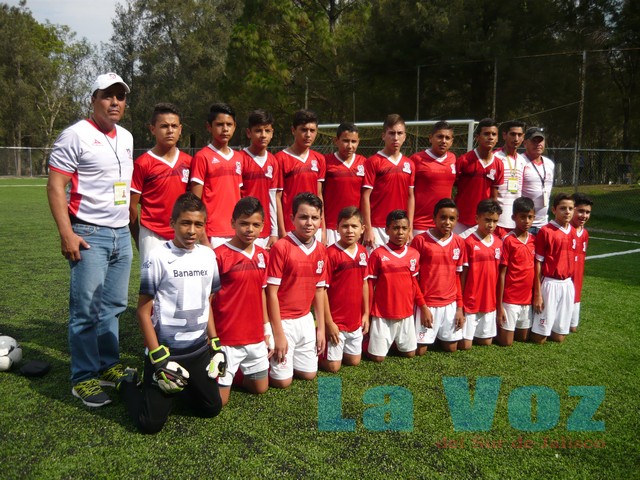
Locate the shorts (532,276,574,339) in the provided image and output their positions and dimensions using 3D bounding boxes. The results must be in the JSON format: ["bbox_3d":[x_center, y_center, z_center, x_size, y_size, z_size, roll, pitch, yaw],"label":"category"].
[{"bbox_3d":[1.688,0.490,4.412,0.330,0.431,0.270,-3,9,-23],"label":"shorts"}]

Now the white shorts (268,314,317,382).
[{"bbox_3d":[-0.155,0.616,3.560,0.330,0.410,0.270,-5,9,-30],"label":"white shorts"}]

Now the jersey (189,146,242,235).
[{"bbox_3d":[-0.657,-0.314,3.872,0.390,0.590,0.230,-5,9,-35],"label":"jersey"}]

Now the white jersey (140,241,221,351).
[{"bbox_3d":[-0.694,0.282,3.057,0.430,0.565,0.260,-5,10,-31],"label":"white jersey"}]

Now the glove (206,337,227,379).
[{"bbox_3d":[-0.521,0.592,3.074,0.100,0.200,0.110,-4,9,-30],"label":"glove"}]

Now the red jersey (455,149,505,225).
[{"bbox_3d":[1.246,-0.411,4.780,0.420,0.590,0.250,-2,8,-15],"label":"red jersey"}]

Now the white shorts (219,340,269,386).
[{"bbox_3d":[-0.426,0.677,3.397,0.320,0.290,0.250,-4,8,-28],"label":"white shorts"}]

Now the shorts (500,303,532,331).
[{"bbox_3d":[1.382,0.493,4.270,0.280,0.310,0.240,-3,8,-22],"label":"shorts"}]

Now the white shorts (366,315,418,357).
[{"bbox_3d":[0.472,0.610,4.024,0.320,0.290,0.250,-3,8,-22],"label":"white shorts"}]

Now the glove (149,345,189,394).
[{"bbox_3d":[-0.703,0.596,2.830,0.130,0.240,0.110,-39,-13,-27],"label":"glove"}]

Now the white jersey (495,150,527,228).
[{"bbox_3d":[1.620,-0.429,5.188,0.460,0.670,0.260,-1,8,-5],"label":"white jersey"}]

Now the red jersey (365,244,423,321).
[{"bbox_3d":[0.499,0.277,4.036,0.400,0.500,0.250,-2,9,-17],"label":"red jersey"}]

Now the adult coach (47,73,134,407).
[{"bbox_3d":[-1.239,0.008,3.309,0.360,1.710,0.520,7,10,43],"label":"adult coach"}]

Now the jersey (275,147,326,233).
[{"bbox_3d":[-0.135,-0.320,4.018,0.390,0.559,0.240,-4,9,-25],"label":"jersey"}]

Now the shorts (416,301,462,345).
[{"bbox_3d":[0.803,0.546,4.137,0.320,0.290,0.250,-2,8,-18],"label":"shorts"}]

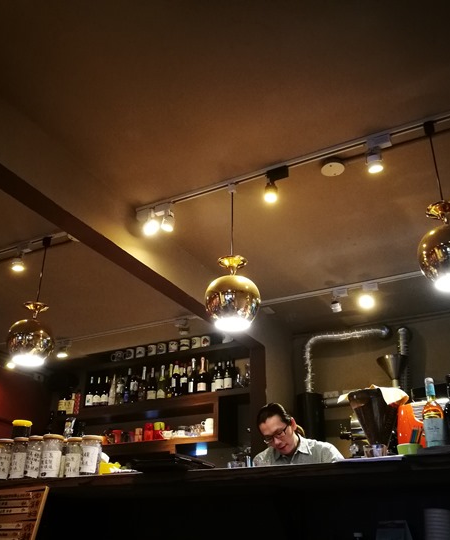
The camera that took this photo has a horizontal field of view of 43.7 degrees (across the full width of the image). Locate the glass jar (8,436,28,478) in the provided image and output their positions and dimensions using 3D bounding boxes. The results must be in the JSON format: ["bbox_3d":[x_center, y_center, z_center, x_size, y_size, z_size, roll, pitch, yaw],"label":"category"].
[{"bbox_3d":[-1.114,1.019,3.040,0.087,0.217,0.087,1,-27,0],"label":"glass jar"}]

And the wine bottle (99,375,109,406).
[{"bbox_3d":[-1.092,1.111,5.148,0.076,0.298,0.076,-13,-30,25],"label":"wine bottle"}]

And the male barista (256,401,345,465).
[{"bbox_3d":[0.325,1.300,2.377,0.500,1.464,0.420,-12,-29,25],"label":"male barista"}]

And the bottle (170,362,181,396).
[{"bbox_3d":[-0.421,0.942,4.830,0.082,0.312,0.082,1,-27,0],"label":"bottle"}]

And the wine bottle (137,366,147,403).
[{"bbox_3d":[-0.768,1.066,5.234,0.080,0.310,0.080,1,-26,0],"label":"wine bottle"}]

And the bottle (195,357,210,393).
[{"bbox_3d":[-0.189,0.893,4.776,0.089,0.315,0.089,1,-26,-2],"label":"bottle"}]

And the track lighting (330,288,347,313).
[{"bbox_3d":[0.846,0.228,4.189,0.110,0.150,0.075,-12,-29,25],"label":"track lighting"}]

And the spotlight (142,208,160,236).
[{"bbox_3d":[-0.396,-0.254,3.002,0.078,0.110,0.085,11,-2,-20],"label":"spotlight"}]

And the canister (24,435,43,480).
[{"bbox_3d":[-1.021,1.004,3.010,0.088,0.220,0.088,1,-27,0],"label":"canister"}]

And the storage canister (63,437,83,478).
[{"bbox_3d":[-0.775,0.954,2.862,0.084,0.195,0.084,7,-26,-13],"label":"storage canister"}]

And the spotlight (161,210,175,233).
[{"bbox_3d":[-0.296,-0.254,2.942,0.080,0.105,0.070,8,-26,-15],"label":"spotlight"}]

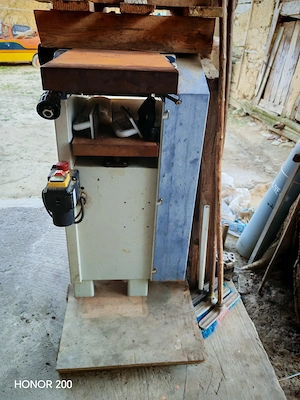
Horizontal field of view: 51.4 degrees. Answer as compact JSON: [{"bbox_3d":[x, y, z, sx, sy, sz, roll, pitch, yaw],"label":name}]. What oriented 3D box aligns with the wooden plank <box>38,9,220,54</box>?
[{"bbox_3d":[-0.090,-0.671,1.260,0.702,0.127,0.035,0,30,-5],"label":"wooden plank"}]

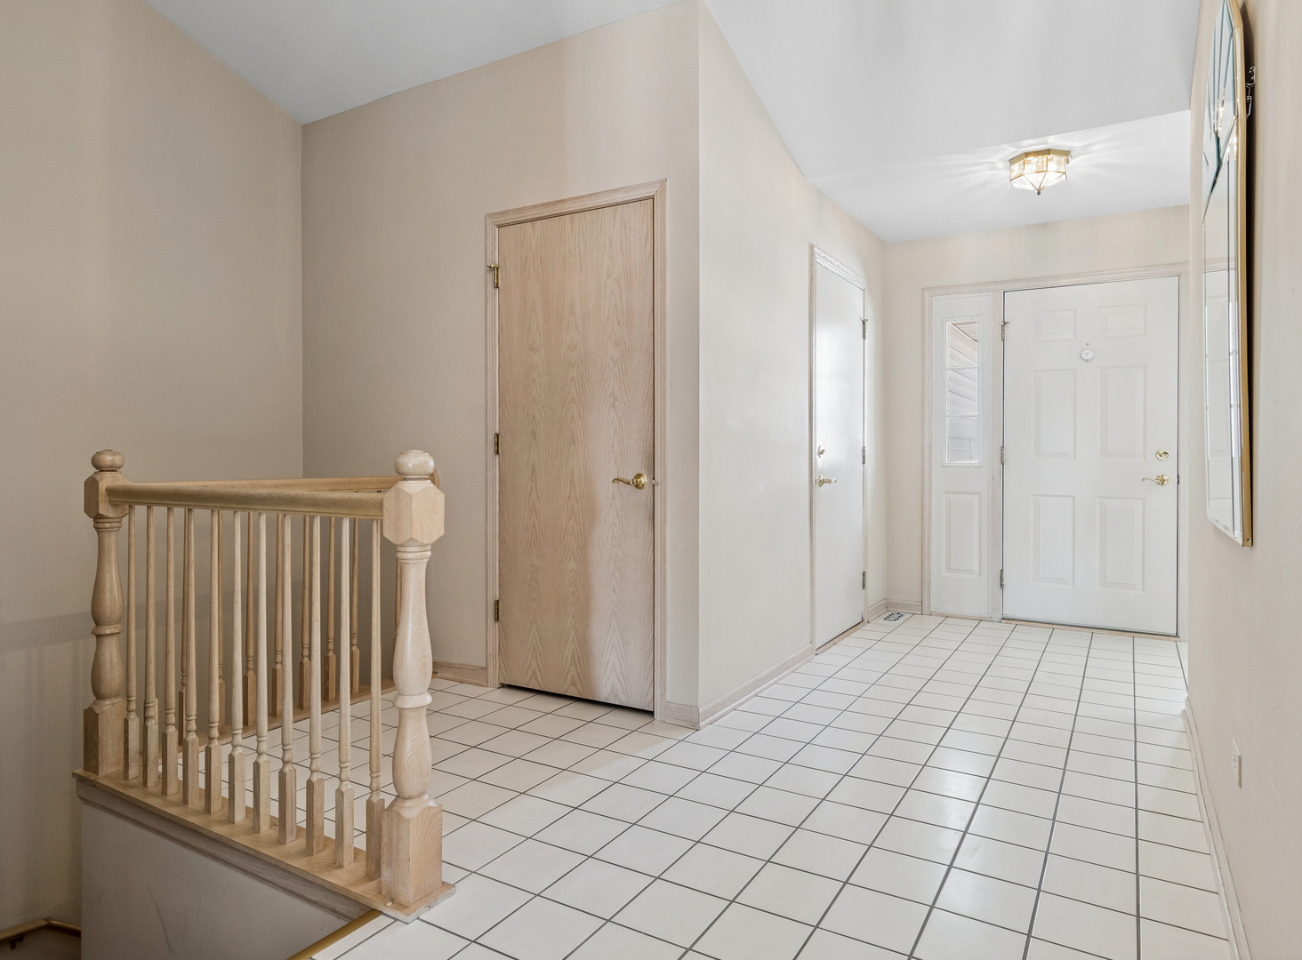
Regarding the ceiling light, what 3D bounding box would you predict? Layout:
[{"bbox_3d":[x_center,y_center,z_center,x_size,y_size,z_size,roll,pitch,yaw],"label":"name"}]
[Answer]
[{"bbox_3d":[1.870,-1.450,3.465,0.260,0.165,0.260,1,1,30],"label":"ceiling light"}]

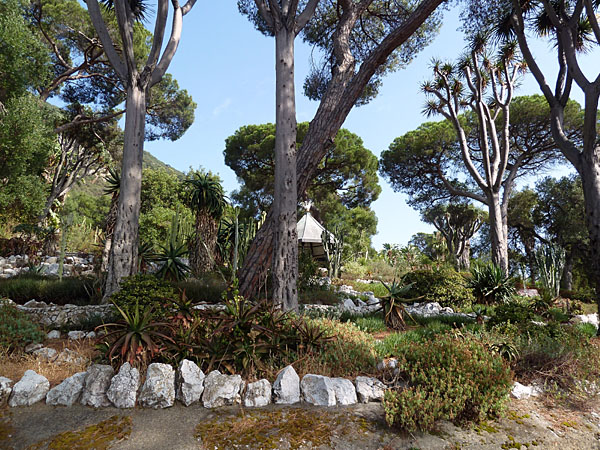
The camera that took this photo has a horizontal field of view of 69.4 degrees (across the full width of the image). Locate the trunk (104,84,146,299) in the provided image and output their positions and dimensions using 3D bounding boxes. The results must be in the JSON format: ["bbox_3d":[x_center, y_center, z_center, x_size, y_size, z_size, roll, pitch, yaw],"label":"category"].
[{"bbox_3d":[-3.544,-0.680,8.800,0.785,4.346,0.680,0,-4,0],"label":"trunk"}]

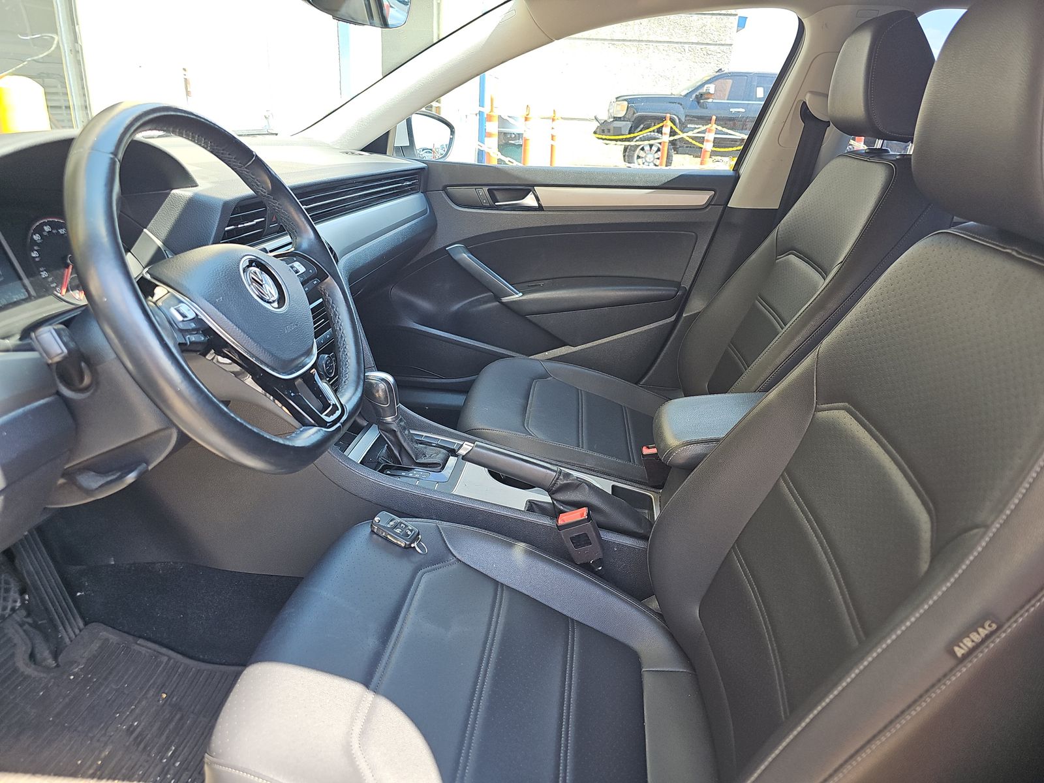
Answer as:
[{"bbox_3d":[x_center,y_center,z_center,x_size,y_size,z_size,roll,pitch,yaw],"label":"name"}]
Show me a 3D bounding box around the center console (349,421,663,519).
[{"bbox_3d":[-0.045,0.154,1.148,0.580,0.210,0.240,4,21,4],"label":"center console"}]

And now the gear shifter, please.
[{"bbox_3d":[-0.185,0.052,1.124,0.140,0.160,0.085,4,21,4],"label":"gear shifter"}]

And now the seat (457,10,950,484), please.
[{"bbox_3d":[0.296,-0.170,1.392,0.840,1.060,0.540,4,21,4],"label":"seat"}]

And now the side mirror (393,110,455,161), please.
[{"bbox_3d":[-0.275,-0.682,1.888,0.130,0.160,0.220,11,22,21],"label":"side mirror"}]

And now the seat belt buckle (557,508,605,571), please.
[{"bbox_3d":[0.085,0.215,1.007,0.048,0.100,0.028,-21,17,13],"label":"seat belt buckle"}]

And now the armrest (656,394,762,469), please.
[{"bbox_3d":[0.348,0.069,1.074,0.290,0.085,0.180,4,21,4],"label":"armrest"}]

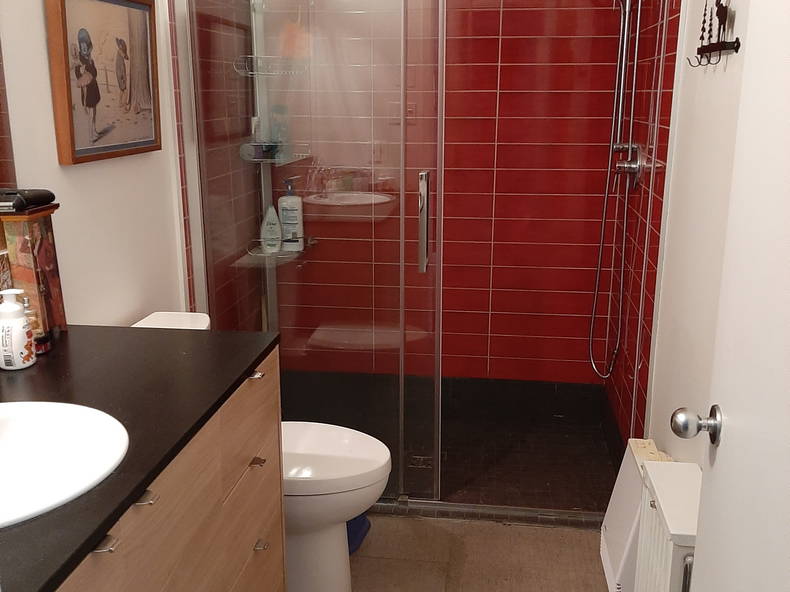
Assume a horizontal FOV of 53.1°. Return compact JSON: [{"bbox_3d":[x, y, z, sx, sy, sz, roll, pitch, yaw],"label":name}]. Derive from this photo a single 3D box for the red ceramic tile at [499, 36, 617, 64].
[{"bbox_3d":[0.659,-0.957,3.091,0.500,0.100,0.009,2,16,6],"label":"red ceramic tile"}]

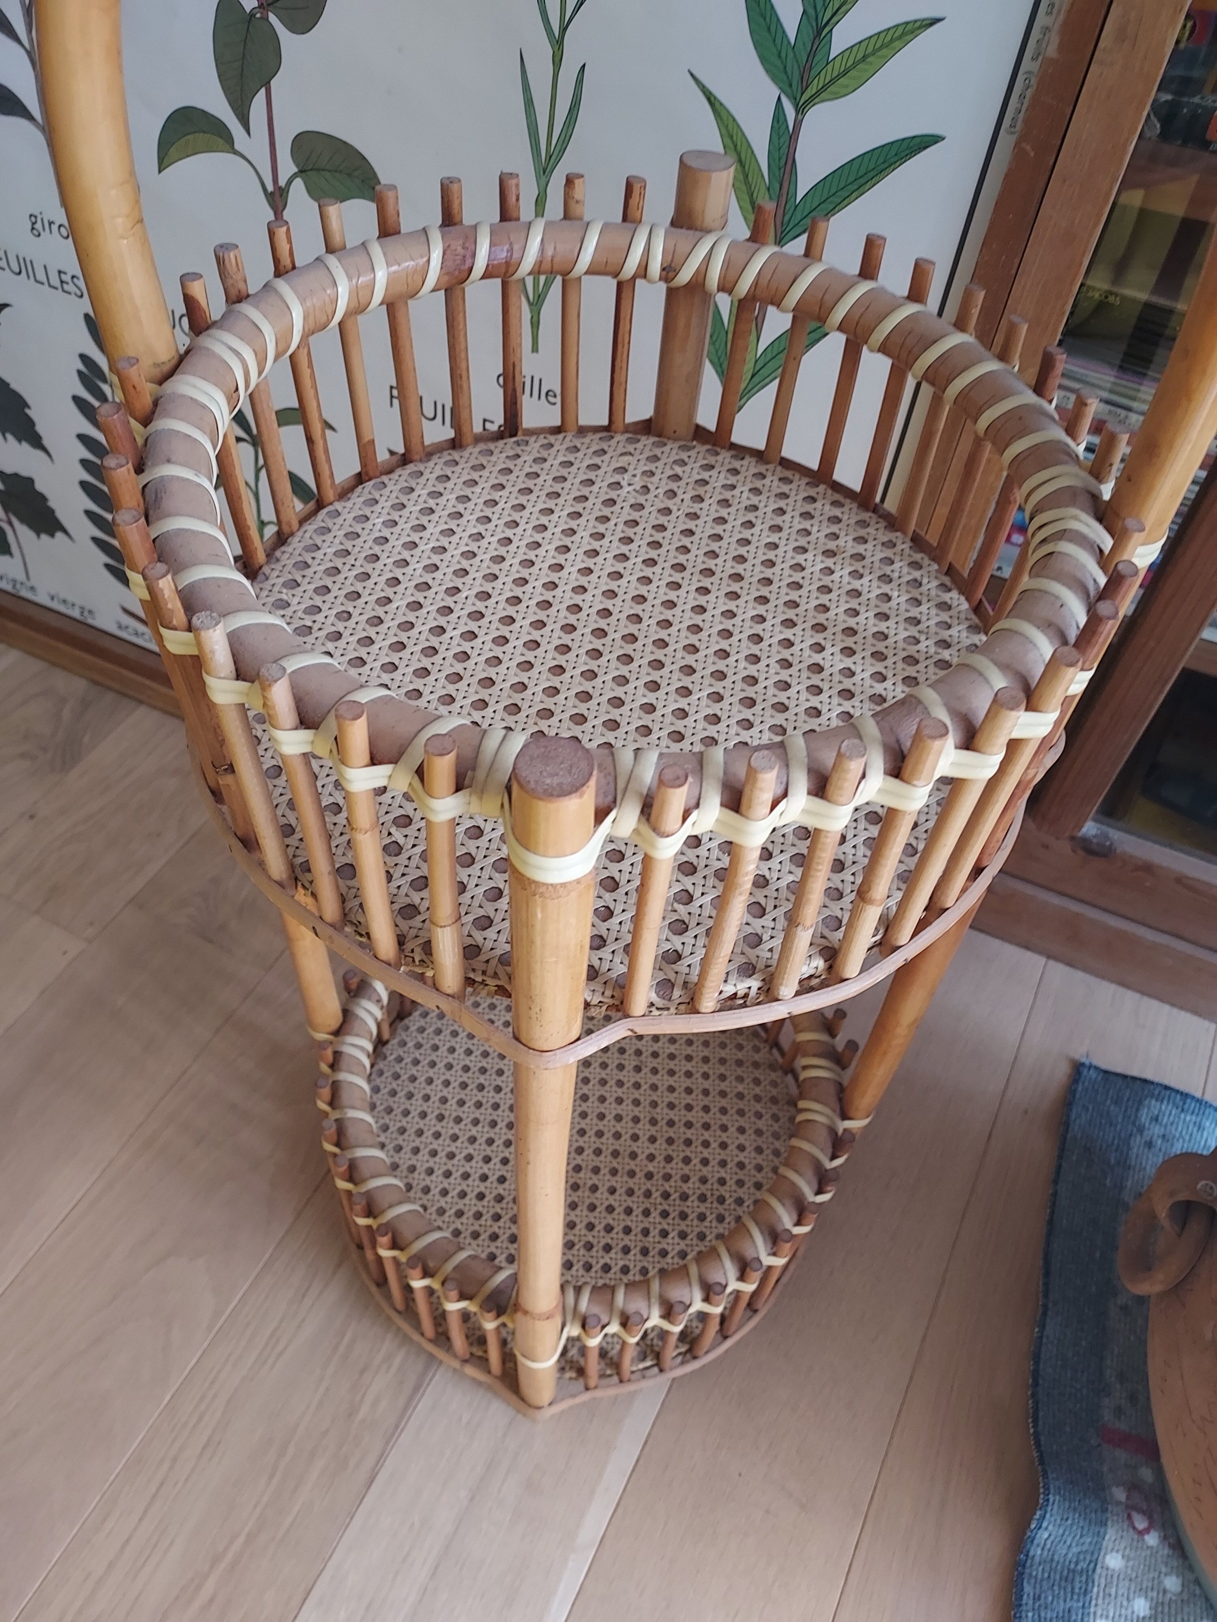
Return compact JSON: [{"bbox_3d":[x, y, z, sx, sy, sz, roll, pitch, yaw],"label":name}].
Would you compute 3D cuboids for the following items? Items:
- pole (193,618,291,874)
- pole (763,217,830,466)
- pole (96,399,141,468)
[{"bbox_3d":[-0.108,-0.011,0.339,0.008,0.121,0.008,38,58,24],"label":"pole"},{"bbox_3d":[0.085,-0.207,0.512,0.007,0.121,0.007,25,55,15],"label":"pole"},{"bbox_3d":[-0.158,-0.086,0.397,0.009,0.121,0.009,-4,51,-7],"label":"pole"}]

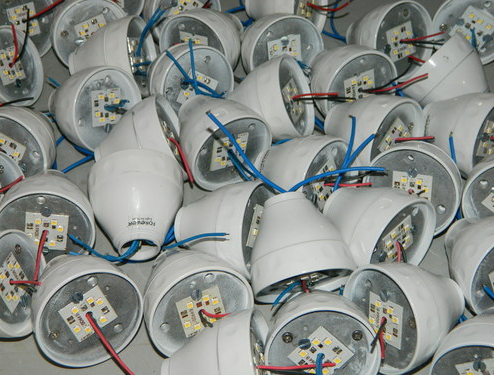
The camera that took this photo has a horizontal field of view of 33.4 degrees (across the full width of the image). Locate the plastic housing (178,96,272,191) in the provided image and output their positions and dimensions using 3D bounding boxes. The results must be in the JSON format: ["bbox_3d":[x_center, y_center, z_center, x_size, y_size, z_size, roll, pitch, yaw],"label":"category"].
[{"bbox_3d":[-0.023,-0.039,0.580,0.061,0.061,0.055,-24,46,-21],"label":"plastic housing"}]

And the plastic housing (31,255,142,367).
[{"bbox_3d":[-0.097,0.061,0.465,0.060,0.060,0.055,-24,33,-20],"label":"plastic housing"}]

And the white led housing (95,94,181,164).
[{"bbox_3d":[-0.074,-0.025,0.569,0.055,0.061,0.061,-22,46,8],"label":"white led housing"}]

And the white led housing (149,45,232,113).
[{"bbox_3d":[-0.043,-0.078,0.607,0.061,0.061,0.056,-8,20,-8],"label":"white led housing"}]

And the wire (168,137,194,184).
[{"bbox_3d":[-0.044,-0.018,0.555,0.004,0.037,0.004,4,38,46],"label":"wire"}]

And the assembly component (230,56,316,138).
[{"bbox_3d":[0.012,-0.060,0.604,0.056,0.061,0.061,-14,40,26],"label":"assembly component"}]

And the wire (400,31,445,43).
[{"bbox_3d":[0.128,-0.110,0.602,0.035,0.004,0.003,-6,41,34],"label":"wire"}]

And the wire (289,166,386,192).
[{"bbox_3d":[0.053,-0.007,0.491,0.061,0.007,0.006,-13,-1,13],"label":"wire"}]

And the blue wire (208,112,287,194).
[{"bbox_3d":[-0.002,-0.019,0.481,0.066,0.004,0.008,46,55,-8],"label":"blue wire"}]

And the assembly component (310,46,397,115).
[{"bbox_3d":[0.072,-0.079,0.608,0.061,0.061,0.056,-17,31,-16],"label":"assembly component"}]

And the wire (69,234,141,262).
[{"bbox_3d":[-0.083,0.034,0.484,0.042,0.018,0.012,-1,48,0],"label":"wire"}]

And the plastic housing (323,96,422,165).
[{"bbox_3d":[0.084,-0.040,0.579,0.061,0.061,0.055,-36,43,-29],"label":"plastic housing"}]

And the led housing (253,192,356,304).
[{"bbox_3d":[0.029,0.033,0.491,0.061,0.061,0.055,-10,68,-9],"label":"led housing"}]

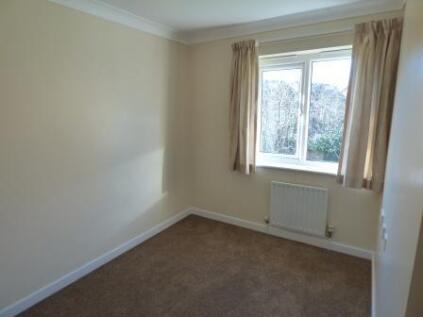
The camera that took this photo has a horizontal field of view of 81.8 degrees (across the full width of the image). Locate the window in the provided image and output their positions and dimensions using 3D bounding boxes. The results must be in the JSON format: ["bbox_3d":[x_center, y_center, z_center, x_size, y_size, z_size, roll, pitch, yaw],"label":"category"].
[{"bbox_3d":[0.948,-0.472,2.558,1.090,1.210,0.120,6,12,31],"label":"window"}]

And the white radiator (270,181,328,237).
[{"bbox_3d":[0.933,0.531,2.628,0.565,0.515,0.090,6,12,31],"label":"white radiator"}]

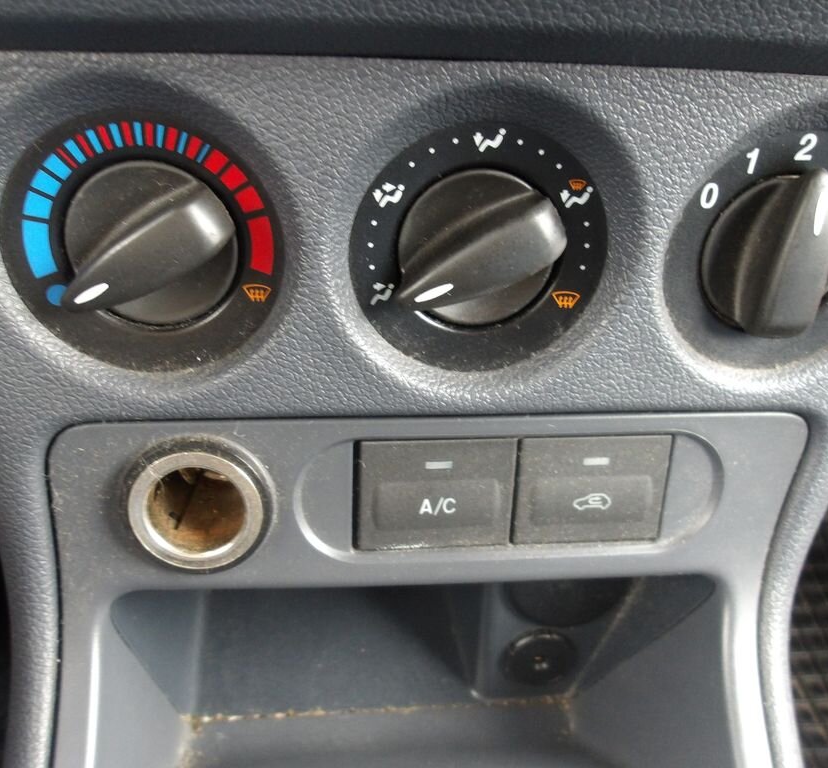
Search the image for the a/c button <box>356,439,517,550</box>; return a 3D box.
[{"bbox_3d":[0.005,0.024,0.184,0.036,0.027,0.010,-1,19,-7],"label":"a/c button"}]

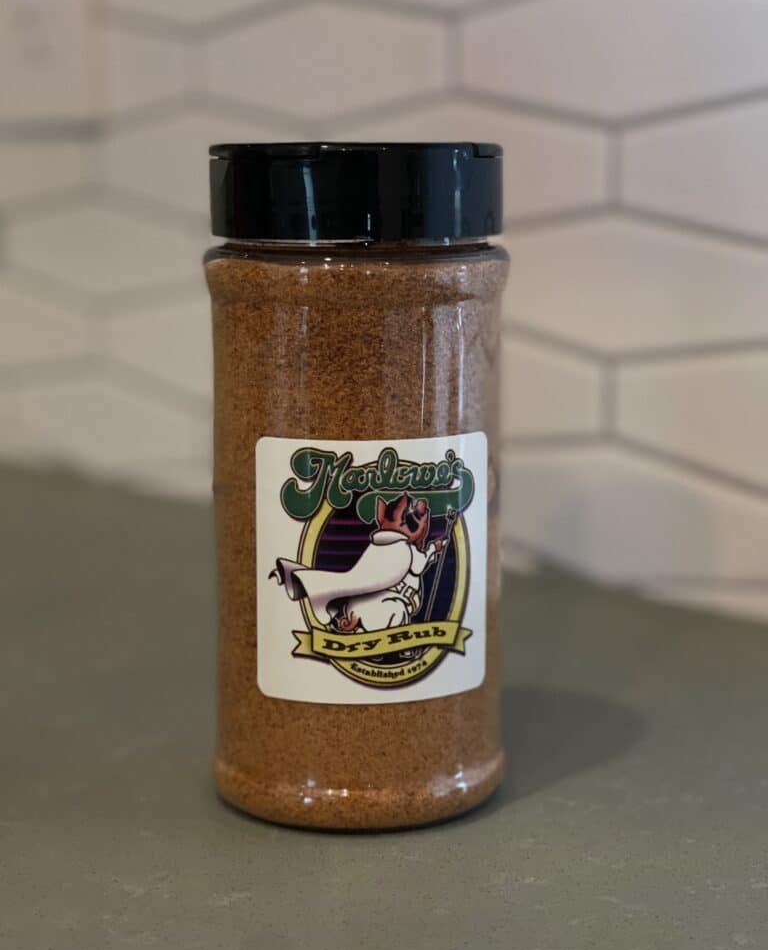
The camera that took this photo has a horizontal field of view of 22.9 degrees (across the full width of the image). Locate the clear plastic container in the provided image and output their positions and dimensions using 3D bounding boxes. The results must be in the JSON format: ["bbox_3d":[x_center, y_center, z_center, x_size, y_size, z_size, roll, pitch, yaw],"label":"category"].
[{"bbox_3d":[-0.006,0.000,0.454,0.071,0.156,0.071,-2,10,-10],"label":"clear plastic container"}]

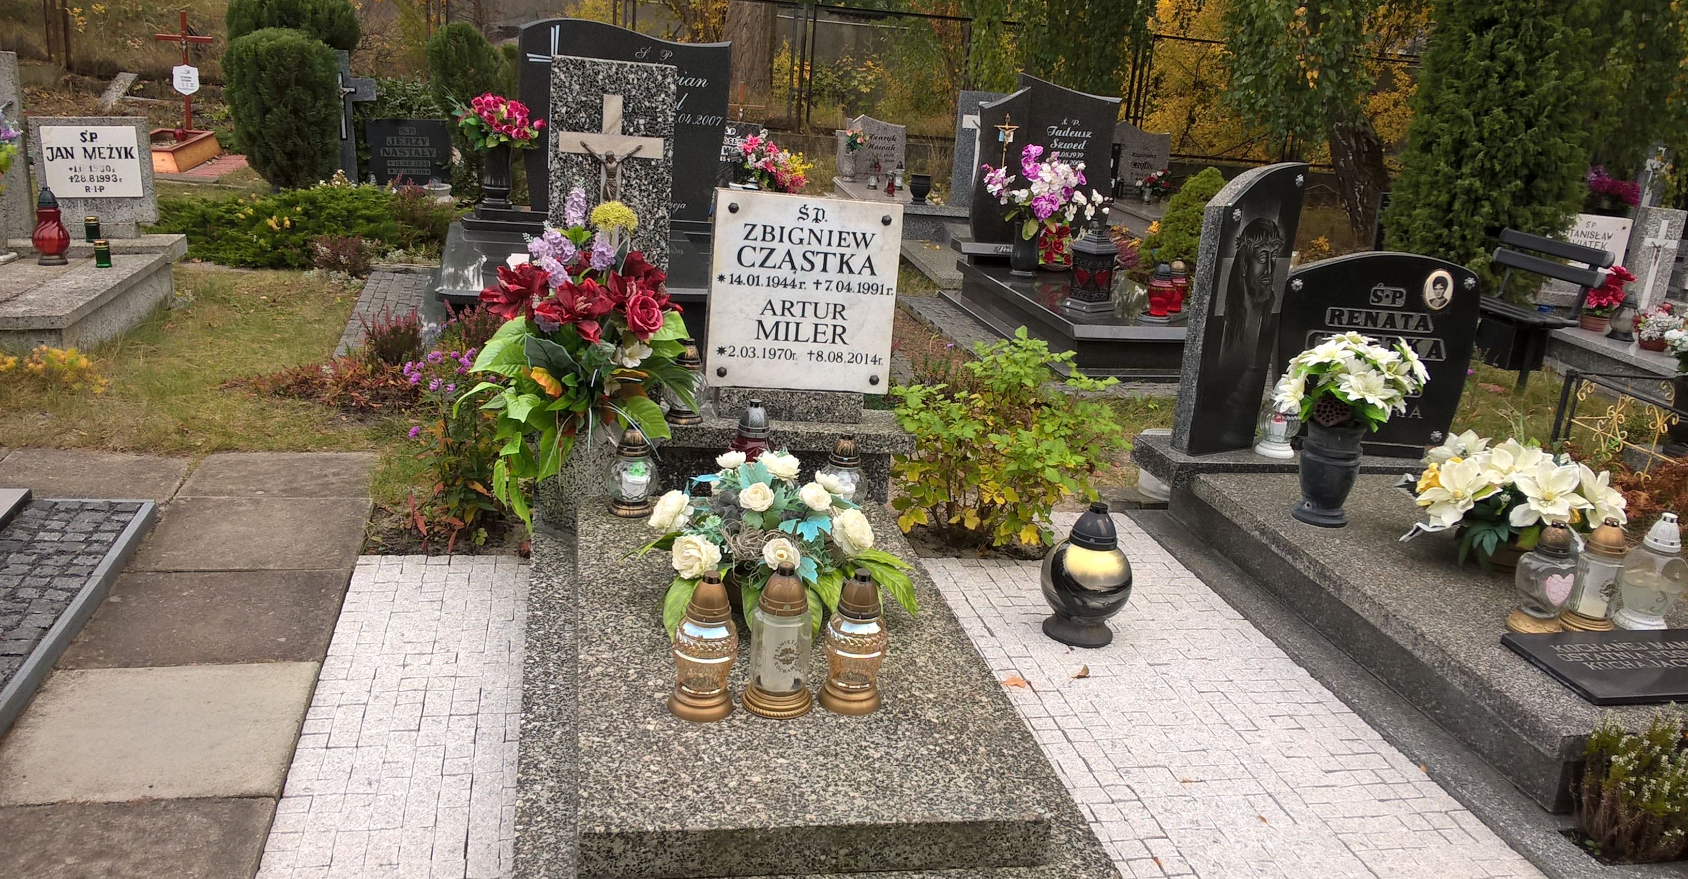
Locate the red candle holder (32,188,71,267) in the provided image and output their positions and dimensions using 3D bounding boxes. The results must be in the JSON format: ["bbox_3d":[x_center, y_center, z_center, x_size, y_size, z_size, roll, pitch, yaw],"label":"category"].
[{"bbox_3d":[-3.287,-0.886,5.567,0.138,0.295,0.138,1,18,-13],"label":"red candle holder"}]

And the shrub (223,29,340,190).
[{"bbox_3d":[-3.956,-2.332,9.450,0.820,1.140,0.820,2,16,-12],"label":"shrub"}]

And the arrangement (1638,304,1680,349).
[{"bbox_3d":[3.961,-0.544,6.530,0.200,0.230,0.200,1,18,-13],"label":"arrangement"}]

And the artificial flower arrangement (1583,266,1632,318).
[{"bbox_3d":[3.938,-0.762,6.934,0.220,0.280,0.220,1,18,-13],"label":"artificial flower arrangement"}]

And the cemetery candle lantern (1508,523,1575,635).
[{"bbox_3d":[1.569,0.297,2.987,0.135,0.250,0.120,3,16,-9],"label":"cemetery candle lantern"}]

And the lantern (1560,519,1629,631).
[{"bbox_3d":[1.730,0.302,3.070,0.115,0.252,0.115,1,18,-13],"label":"lantern"}]

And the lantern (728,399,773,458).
[{"bbox_3d":[-0.211,0.042,3.104,0.125,0.270,0.125,1,18,-13],"label":"lantern"}]

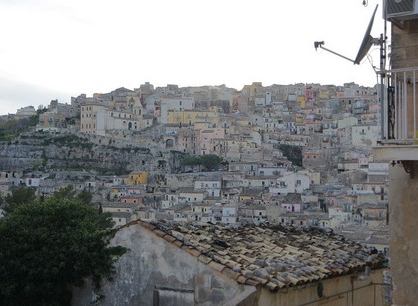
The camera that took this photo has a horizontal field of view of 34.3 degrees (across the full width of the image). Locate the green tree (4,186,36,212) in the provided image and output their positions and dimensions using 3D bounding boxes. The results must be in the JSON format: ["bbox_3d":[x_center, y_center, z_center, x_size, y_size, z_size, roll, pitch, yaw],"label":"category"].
[{"bbox_3d":[-44.806,11.113,160.000,7.566,6.384,6.810,0,-1,0],"label":"green tree"}]

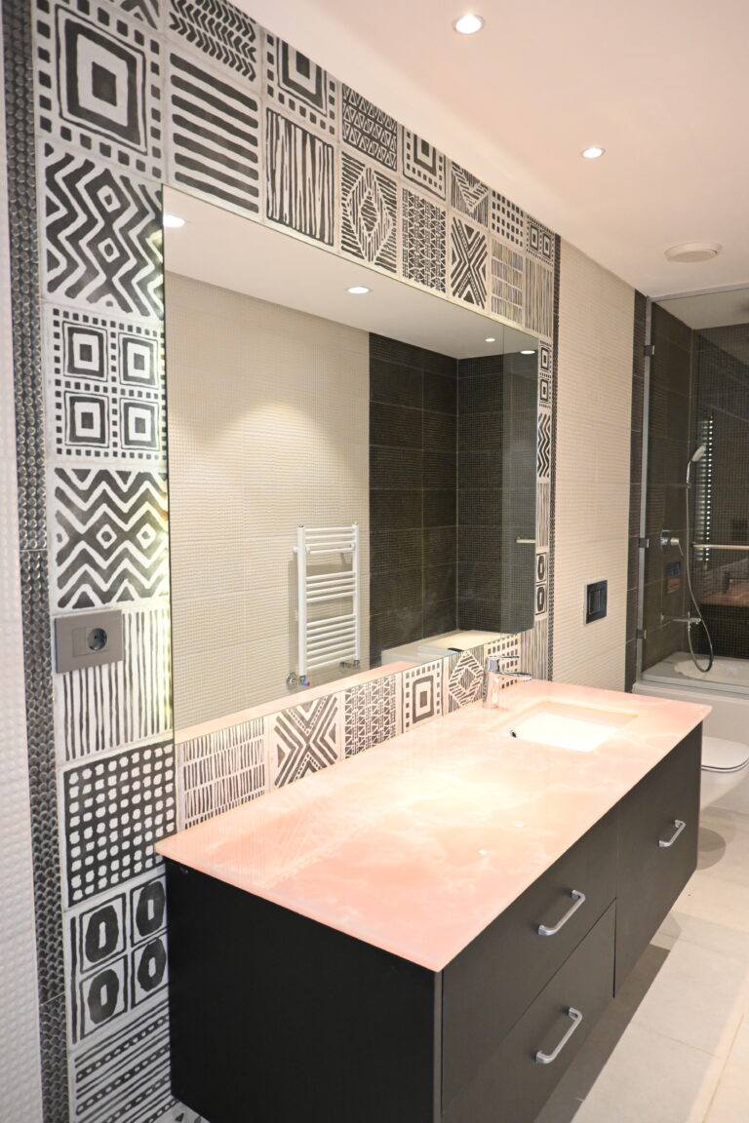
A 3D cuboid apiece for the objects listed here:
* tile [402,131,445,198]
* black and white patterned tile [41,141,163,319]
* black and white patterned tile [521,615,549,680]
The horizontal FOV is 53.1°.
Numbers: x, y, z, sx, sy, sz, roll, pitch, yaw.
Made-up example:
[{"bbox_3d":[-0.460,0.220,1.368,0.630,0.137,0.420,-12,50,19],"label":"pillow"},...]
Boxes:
[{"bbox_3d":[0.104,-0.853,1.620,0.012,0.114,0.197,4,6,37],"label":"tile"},{"bbox_3d":[-0.368,-0.440,1.022,0.012,0.203,0.197,4,6,37],"label":"black and white patterned tile"},{"bbox_3d":[0.578,0.341,2.741,0.011,0.253,0.247,4,6,37],"label":"black and white patterned tile"}]

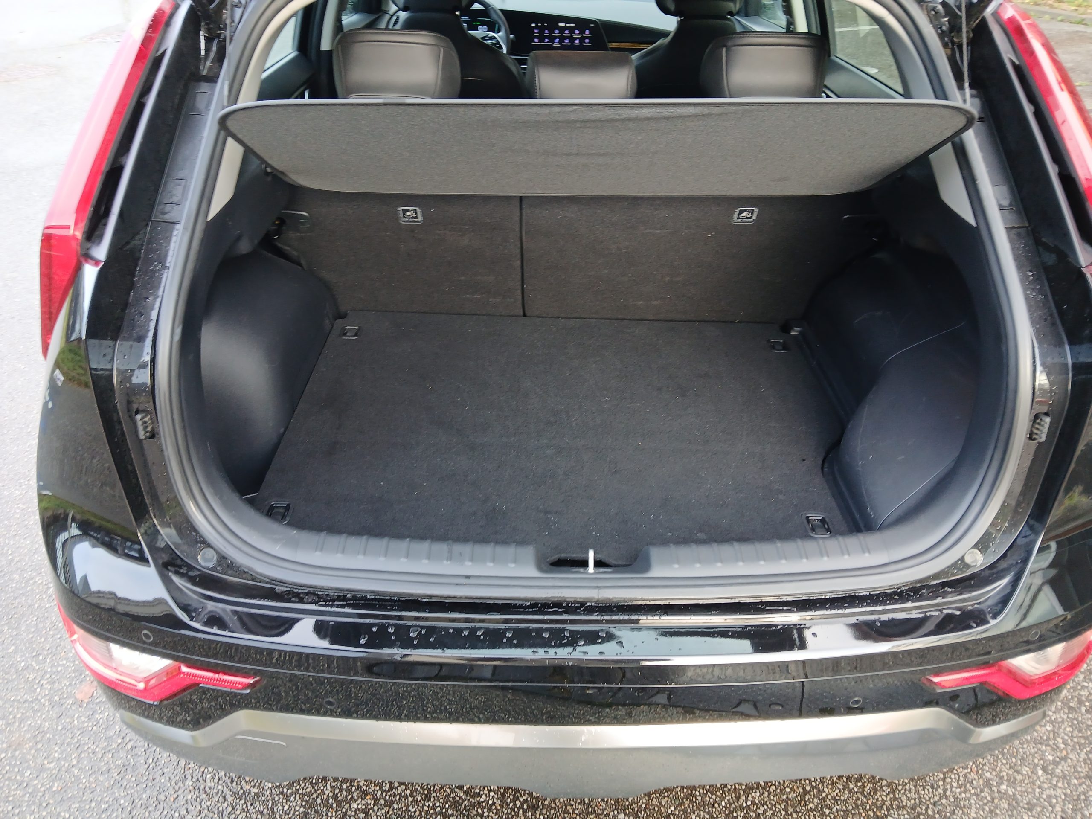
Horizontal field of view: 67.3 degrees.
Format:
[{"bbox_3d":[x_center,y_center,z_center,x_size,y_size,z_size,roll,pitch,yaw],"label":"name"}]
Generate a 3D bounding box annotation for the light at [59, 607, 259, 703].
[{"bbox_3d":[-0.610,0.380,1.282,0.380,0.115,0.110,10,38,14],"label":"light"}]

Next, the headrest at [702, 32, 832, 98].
[{"bbox_3d":[0.415,-0.648,1.565,0.240,0.155,0.110,0,37,0],"label":"headrest"}]

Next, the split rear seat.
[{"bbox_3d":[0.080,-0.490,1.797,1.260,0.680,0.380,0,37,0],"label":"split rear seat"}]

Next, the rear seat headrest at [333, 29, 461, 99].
[{"bbox_3d":[-0.283,-0.648,1.565,0.240,0.155,0.110,0,37,0],"label":"rear seat headrest"}]

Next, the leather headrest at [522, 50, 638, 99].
[{"bbox_3d":[0.066,-0.628,1.581,0.210,0.130,0.100,0,37,0],"label":"leather headrest"}]

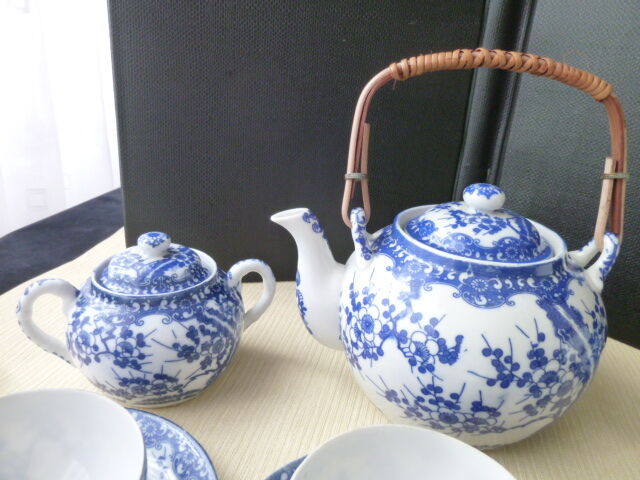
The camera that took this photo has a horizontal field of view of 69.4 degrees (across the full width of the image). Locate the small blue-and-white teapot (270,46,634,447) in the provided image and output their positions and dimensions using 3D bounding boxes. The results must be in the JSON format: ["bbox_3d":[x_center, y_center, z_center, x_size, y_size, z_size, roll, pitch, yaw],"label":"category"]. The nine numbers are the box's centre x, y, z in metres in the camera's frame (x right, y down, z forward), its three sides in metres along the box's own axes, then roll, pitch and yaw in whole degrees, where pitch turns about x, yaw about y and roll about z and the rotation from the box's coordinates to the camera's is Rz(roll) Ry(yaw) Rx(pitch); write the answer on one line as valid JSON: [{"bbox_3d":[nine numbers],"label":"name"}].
[{"bbox_3d":[0.059,0.002,0.238,0.172,0.189,0.132,6,22,9],"label":"small blue-and-white teapot"}]

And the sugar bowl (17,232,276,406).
[{"bbox_3d":[-0.090,0.040,0.262,0.136,0.092,0.095,-6,23,-19],"label":"sugar bowl"}]

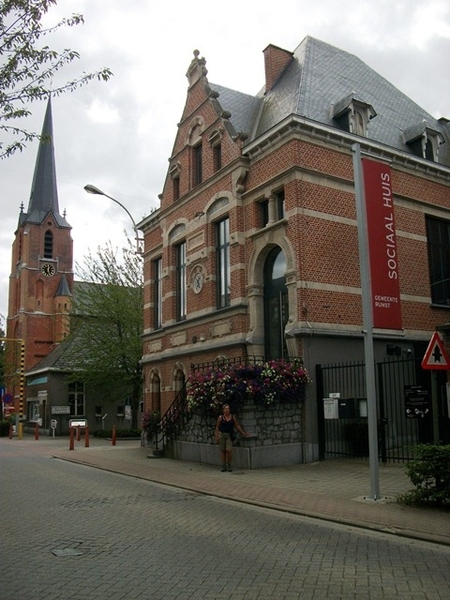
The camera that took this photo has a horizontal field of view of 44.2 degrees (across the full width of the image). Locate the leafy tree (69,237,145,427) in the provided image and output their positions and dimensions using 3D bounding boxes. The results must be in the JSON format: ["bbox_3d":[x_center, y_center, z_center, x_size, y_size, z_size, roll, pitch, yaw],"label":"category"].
[{"bbox_3d":[-5.828,1.995,34.156,7.000,12.234,6.800,6,-13,-31],"label":"leafy tree"}]

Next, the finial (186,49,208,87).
[{"bbox_3d":[-1.133,-9.702,23.259,0.500,1.700,1.300,6,-13,-31],"label":"finial"}]

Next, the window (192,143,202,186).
[{"bbox_3d":[-0.944,-5.281,21.532,0.217,1.559,0.708,6,-13,-32],"label":"window"}]

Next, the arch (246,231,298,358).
[{"bbox_3d":[1.531,0.046,17.102,0.492,4.334,2.561,6,-13,-32],"label":"arch"}]

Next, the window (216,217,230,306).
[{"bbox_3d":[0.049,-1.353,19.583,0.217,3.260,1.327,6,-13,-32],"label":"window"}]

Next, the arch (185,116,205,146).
[{"bbox_3d":[-1.193,-6.860,22.517,0.280,0.970,1.550,6,-13,-31],"label":"arch"}]

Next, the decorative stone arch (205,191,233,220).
[{"bbox_3d":[-0.162,-3.402,19.771,0.325,0.778,1.830,6,-13,-32],"label":"decorative stone arch"}]

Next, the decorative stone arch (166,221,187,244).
[{"bbox_3d":[-1.953,-2.833,23.042,0.280,0.950,1.800,6,-13,-31],"label":"decorative stone arch"}]

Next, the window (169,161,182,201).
[{"bbox_3d":[-1.993,-4.865,23.026,0.236,1.542,0.763,6,-13,-32],"label":"window"}]

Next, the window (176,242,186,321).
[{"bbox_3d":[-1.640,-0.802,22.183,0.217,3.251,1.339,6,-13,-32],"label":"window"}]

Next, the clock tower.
[{"bbox_3d":[-23.066,-6.085,69.601,6.800,42.331,6.800,6,-13,-31],"label":"clock tower"}]

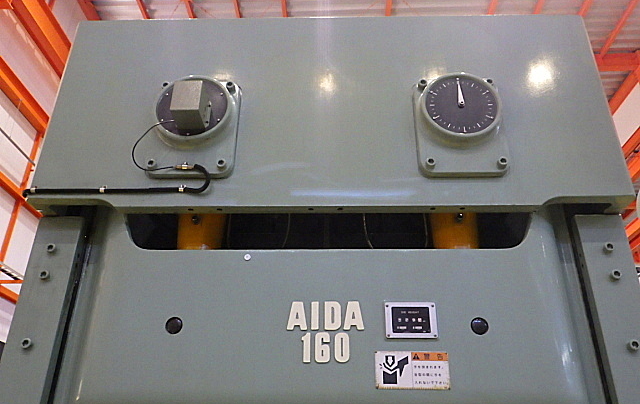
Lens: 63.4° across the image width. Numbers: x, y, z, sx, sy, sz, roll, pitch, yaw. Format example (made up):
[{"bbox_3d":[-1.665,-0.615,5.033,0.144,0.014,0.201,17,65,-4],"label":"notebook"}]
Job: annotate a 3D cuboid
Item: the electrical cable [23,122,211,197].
[{"bbox_3d":[-0.717,-0.153,1.814,0.665,0.235,0.130,0,-27,1],"label":"electrical cable"}]

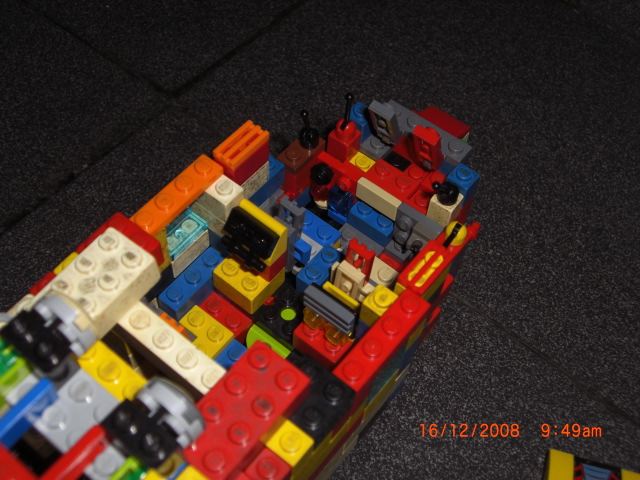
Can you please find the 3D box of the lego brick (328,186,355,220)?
[{"bbox_3d":[0.008,-0.013,0.292,0.008,0.010,0.008,35,63,17],"label":"lego brick"}]

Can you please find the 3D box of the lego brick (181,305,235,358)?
[{"bbox_3d":[-0.037,0.030,0.265,0.016,0.005,0.016,35,63,17],"label":"lego brick"}]

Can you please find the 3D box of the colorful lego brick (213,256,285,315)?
[{"bbox_3d":[-0.022,0.011,0.270,0.016,0.011,0.016,36,63,17],"label":"colorful lego brick"}]

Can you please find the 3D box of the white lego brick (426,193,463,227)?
[{"bbox_3d":[0.039,-0.010,0.268,0.008,0.010,0.008,34,61,19],"label":"white lego brick"}]

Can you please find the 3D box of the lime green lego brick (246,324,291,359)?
[{"bbox_3d":[-0.015,0.030,0.235,0.013,0.008,0.007,34,61,19],"label":"lime green lego brick"}]

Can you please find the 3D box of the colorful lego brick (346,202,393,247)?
[{"bbox_3d":[0.018,-0.006,0.288,0.016,0.011,0.008,35,63,17],"label":"colorful lego brick"}]

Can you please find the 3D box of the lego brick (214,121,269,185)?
[{"bbox_3d":[-0.024,-0.025,0.265,0.008,0.015,0.016,35,63,17],"label":"lego brick"}]

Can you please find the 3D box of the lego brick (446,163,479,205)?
[{"bbox_3d":[0.044,-0.017,0.273,0.008,0.011,0.008,35,63,17],"label":"lego brick"}]

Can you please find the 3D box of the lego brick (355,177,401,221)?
[{"bbox_3d":[0.019,-0.013,0.281,0.016,0.008,0.003,35,63,17],"label":"lego brick"}]

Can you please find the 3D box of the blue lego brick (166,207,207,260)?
[{"bbox_3d":[-0.042,-0.001,0.262,0.008,0.003,0.016,35,63,17],"label":"blue lego brick"}]

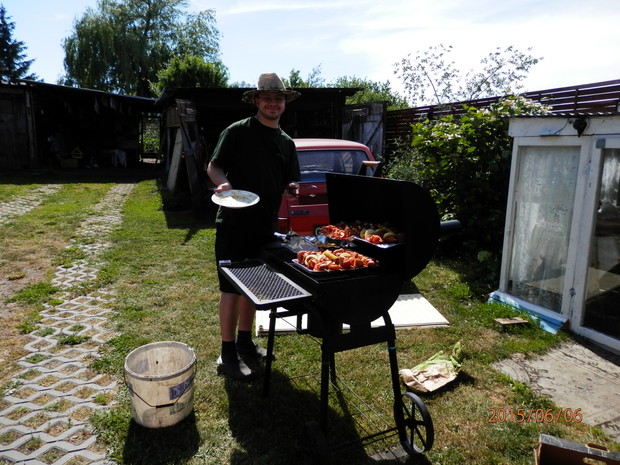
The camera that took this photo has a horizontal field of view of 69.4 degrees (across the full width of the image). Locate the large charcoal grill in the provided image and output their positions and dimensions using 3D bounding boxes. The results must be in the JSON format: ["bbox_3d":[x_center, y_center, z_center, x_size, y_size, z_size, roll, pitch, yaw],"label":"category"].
[{"bbox_3d":[0.035,0.354,2.225,0.857,1.262,0.864,-5,11,-23],"label":"large charcoal grill"}]

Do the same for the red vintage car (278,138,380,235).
[{"bbox_3d":[-0.094,-0.613,6.896,1.580,1.480,4.000,-4,11,-17],"label":"red vintage car"}]

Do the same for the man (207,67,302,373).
[{"bbox_3d":[-0.367,-0.041,2.793,0.560,1.840,0.430,-6,12,-29],"label":"man"}]

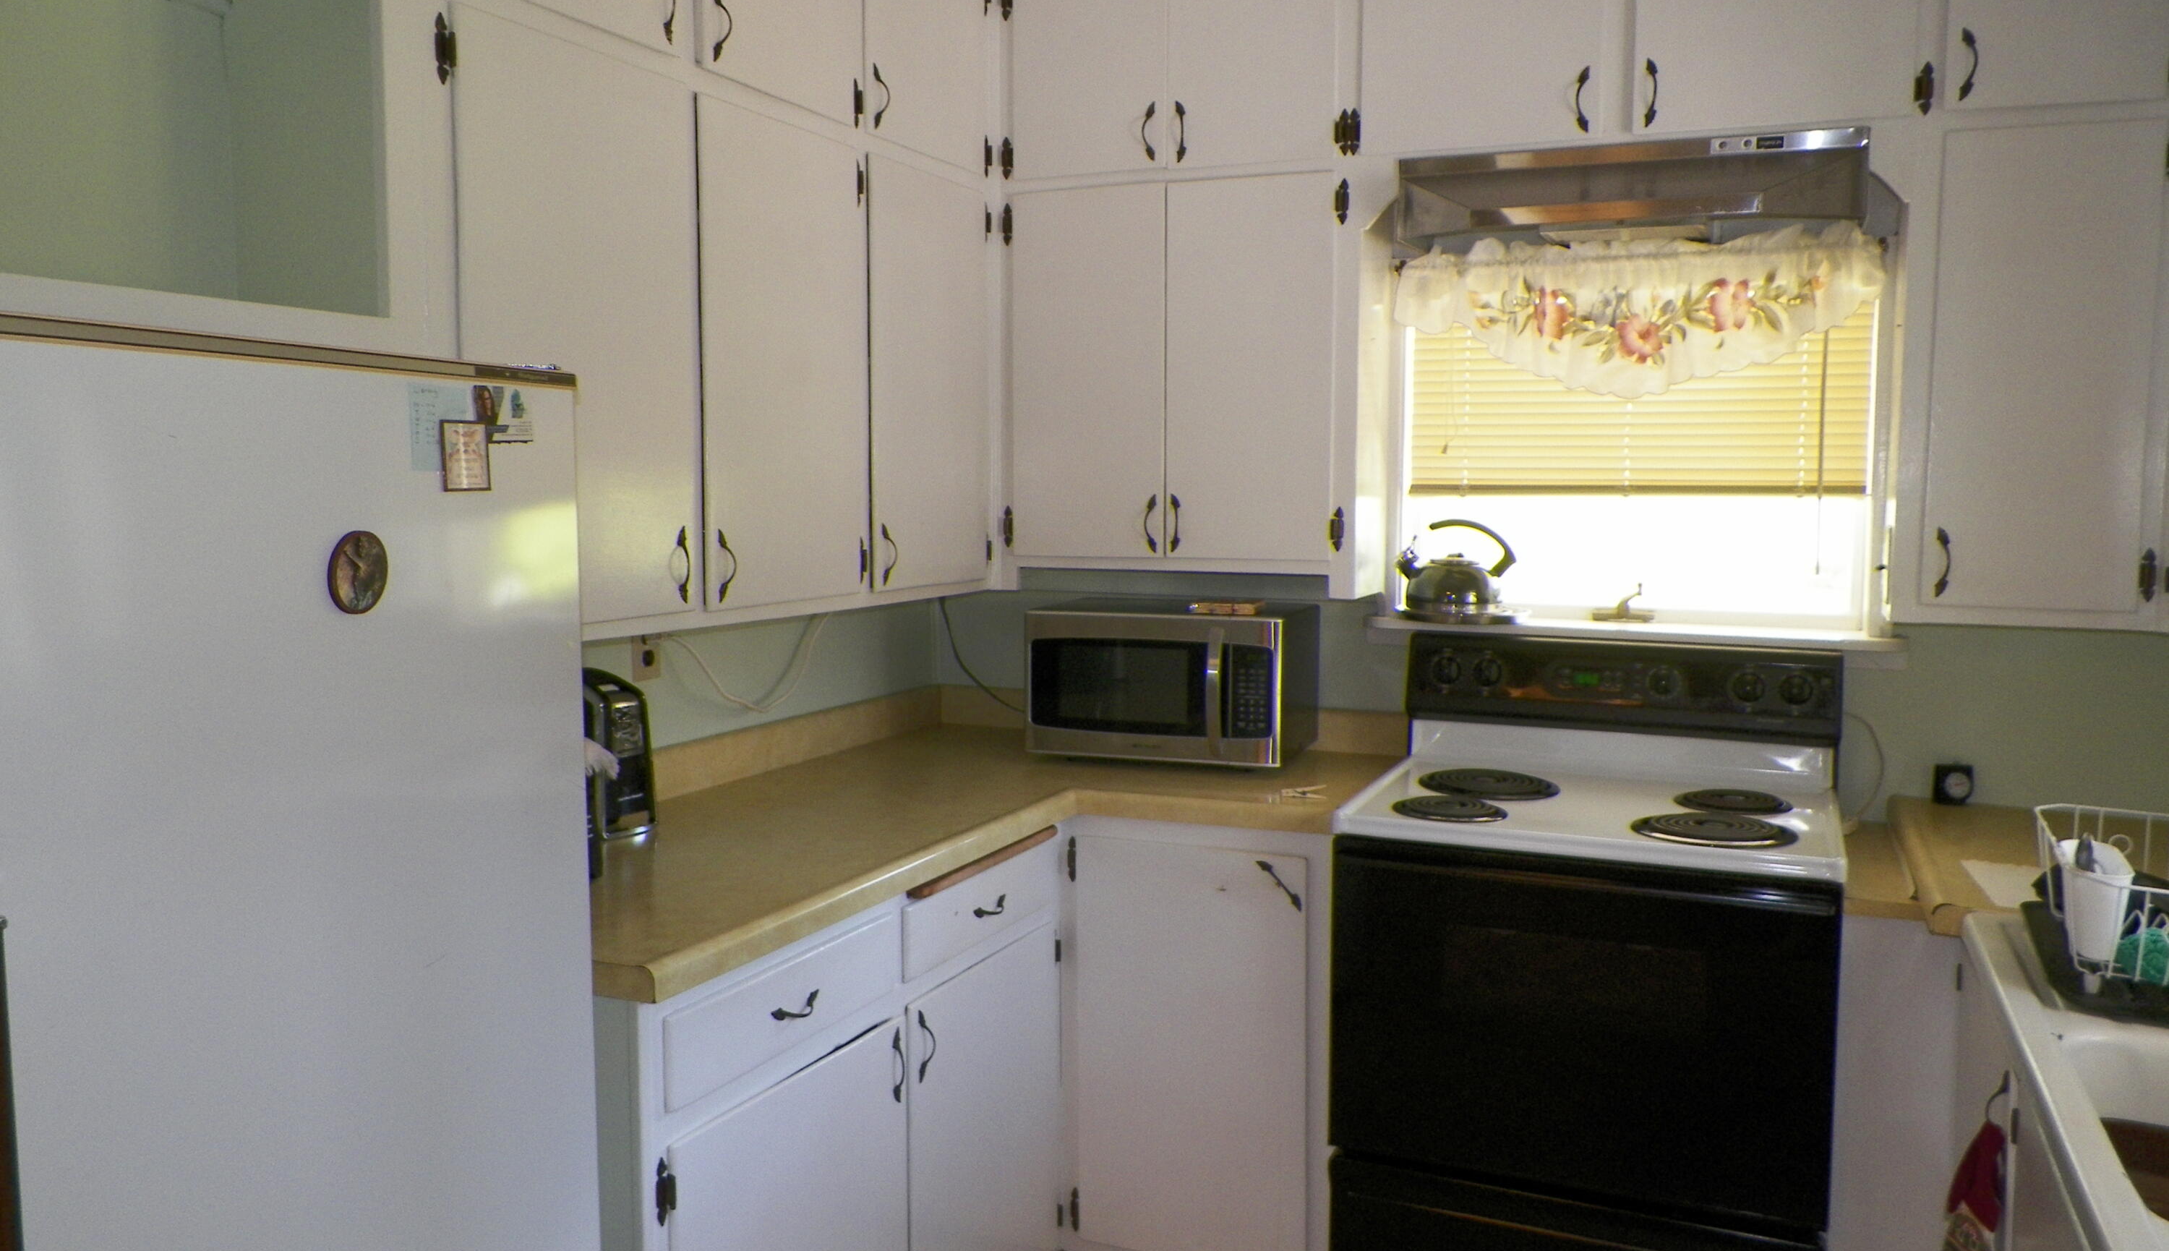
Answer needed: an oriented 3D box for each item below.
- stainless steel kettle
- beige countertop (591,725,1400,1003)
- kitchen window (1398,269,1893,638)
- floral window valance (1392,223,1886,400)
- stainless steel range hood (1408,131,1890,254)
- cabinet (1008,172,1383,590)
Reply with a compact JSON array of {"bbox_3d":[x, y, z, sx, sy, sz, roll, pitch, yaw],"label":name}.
[{"bbox_3d":[0.732,-0.114,3.086,0.222,0.188,0.165,3,6,25],"label":"stainless steel kettle"},{"bbox_3d":[-0.203,0.335,2.588,1.095,0.045,1.770,3,6,25],"label":"beige countertop"},{"bbox_3d":[1.025,-0.356,2.965,0.870,0.715,0.100,3,6,25],"label":"kitchen window"},{"bbox_3d":[0.985,-0.563,2.865,0.851,0.289,0.070,3,6,25],"label":"floral window valance"},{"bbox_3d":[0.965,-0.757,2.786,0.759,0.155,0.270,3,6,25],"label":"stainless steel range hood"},{"bbox_3d":[0.227,-0.472,3.155,0.740,0.787,0.265,3,6,25],"label":"cabinet"}]

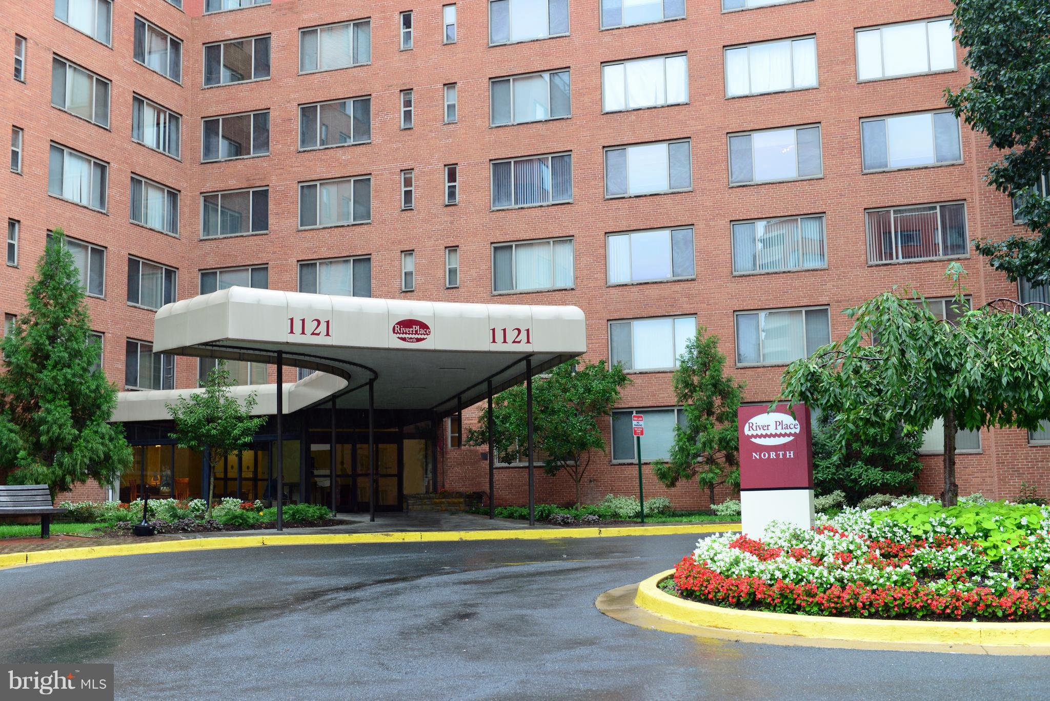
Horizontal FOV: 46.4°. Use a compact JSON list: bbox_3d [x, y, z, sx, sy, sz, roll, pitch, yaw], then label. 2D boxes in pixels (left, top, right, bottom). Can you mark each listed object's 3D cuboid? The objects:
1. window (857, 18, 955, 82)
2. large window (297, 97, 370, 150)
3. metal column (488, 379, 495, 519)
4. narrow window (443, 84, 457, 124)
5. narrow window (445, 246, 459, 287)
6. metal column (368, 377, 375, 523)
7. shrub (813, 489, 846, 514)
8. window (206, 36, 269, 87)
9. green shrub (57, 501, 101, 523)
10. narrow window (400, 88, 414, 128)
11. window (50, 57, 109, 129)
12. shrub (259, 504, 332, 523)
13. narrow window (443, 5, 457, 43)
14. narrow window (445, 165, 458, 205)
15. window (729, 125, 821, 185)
[{"bbox_3d":[10.917,-8.631,35.152,2.654,1.571,0.130,-4,-8,19],"label":"window"},{"bbox_3d":[-6.323,-7.570,40.936,2.631,1.571,0.130,-4,-8,19],"label":"large window"},{"bbox_3d":[-0.759,2.225,27.545,0.100,3.120,0.100,1,-8,-13],"label":"metal column"},{"bbox_3d":[-2.412,-8.007,39.783,0.440,1.280,0.130,-4,-8,18],"label":"narrow window"},{"bbox_3d":[-2.317,-2.653,39.085,0.440,1.280,0.130,-4,-8,18],"label":"narrow window"},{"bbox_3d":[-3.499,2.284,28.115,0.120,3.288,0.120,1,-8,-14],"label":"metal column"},{"bbox_3d":[7.668,3.830,31.000,0.880,0.620,0.750,-3,-8,19],"label":"shrub"},{"bbox_3d":[-10.065,-10.087,42.871,2.720,1.640,0.150,-4,-8,19],"label":"window"},{"bbox_3d":[-10.288,3.714,28.300,0.924,0.512,0.900,-1,-8,0],"label":"green shrub"},{"bbox_3d":[-3.873,-7.917,40.272,0.440,1.280,0.130,-4,-8,18],"label":"narrow window"},{"bbox_3d":[-13.586,-7.878,37.515,0.120,1.517,2.603,-4,-8,19],"label":"window"},{"bbox_3d":[-5.749,4.074,30.730,1.809,0.469,1.100,-1,-7,0],"label":"shrub"},{"bbox_3d":[-2.460,-10.684,40.132,0.440,1.280,0.130,-4,-8,18],"label":"narrow window"},{"bbox_3d":[-2.324,-5.269,39.142,0.450,1.270,0.120,-3,-8,19],"label":"narrow window"},{"bbox_3d":[7.347,-5.742,36.011,2.648,1.571,0.130,-4,-8,19],"label":"window"}]

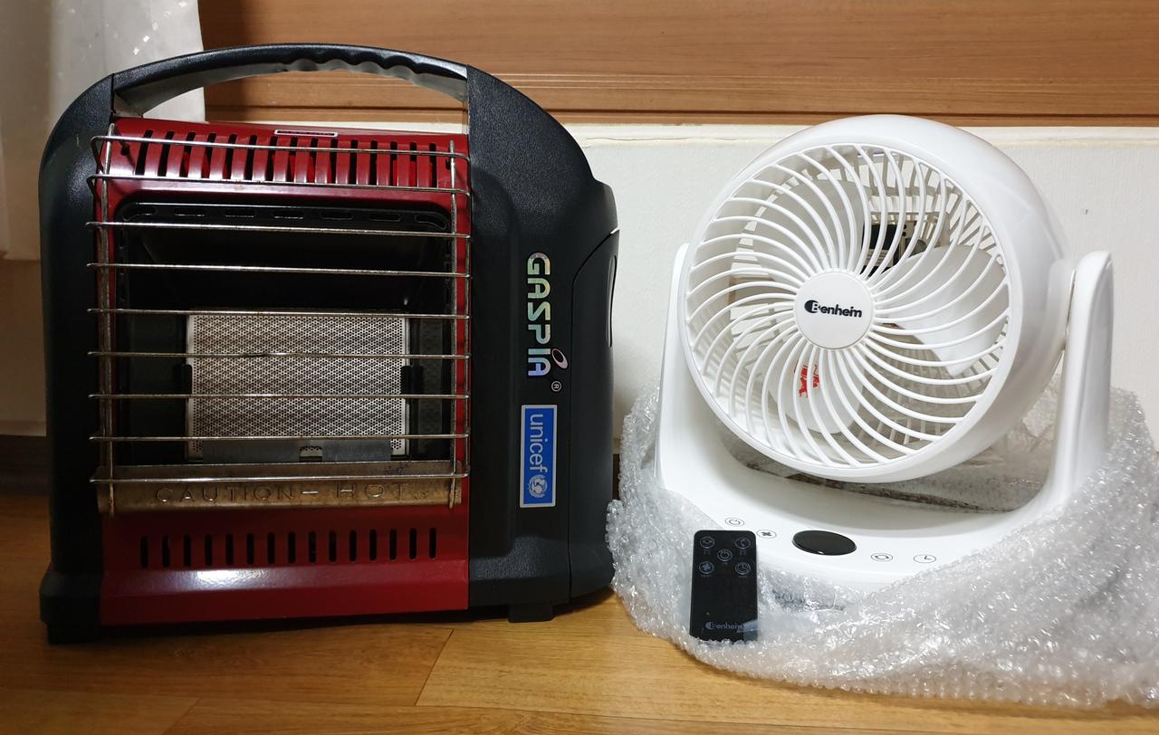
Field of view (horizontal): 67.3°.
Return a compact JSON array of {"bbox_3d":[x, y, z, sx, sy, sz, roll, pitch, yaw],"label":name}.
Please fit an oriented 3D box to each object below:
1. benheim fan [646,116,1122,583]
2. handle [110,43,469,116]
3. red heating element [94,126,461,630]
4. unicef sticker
[{"bbox_3d":[0.200,-0.013,0.643,0.312,0.325,0.240,8,9,29],"label":"benheim fan"},{"bbox_3d":[-0.183,-0.194,0.579,0.212,0.047,0.075,0,5,-10],"label":"handle"},{"bbox_3d":[-0.173,-0.001,0.529,0.212,0.297,0.075,0,5,-10],"label":"red heating element"},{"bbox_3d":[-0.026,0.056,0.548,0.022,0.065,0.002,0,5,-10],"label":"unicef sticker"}]

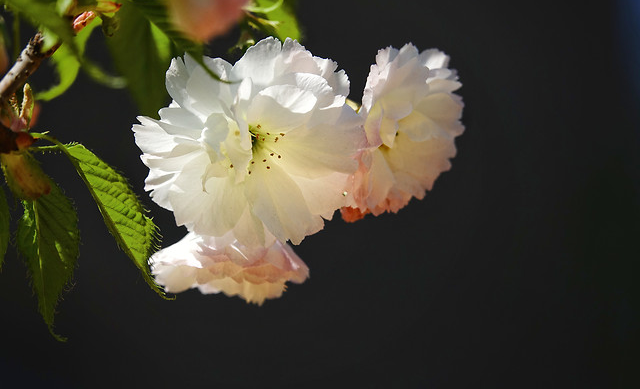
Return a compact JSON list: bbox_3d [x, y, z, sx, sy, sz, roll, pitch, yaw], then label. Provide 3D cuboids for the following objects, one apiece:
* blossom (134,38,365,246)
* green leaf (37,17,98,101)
[{"bbox_3d":[-0.014,-0.010,1.450,0.045,0.041,0.027,0,0,-9],"label":"blossom"},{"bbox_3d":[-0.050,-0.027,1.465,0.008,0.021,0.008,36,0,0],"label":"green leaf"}]

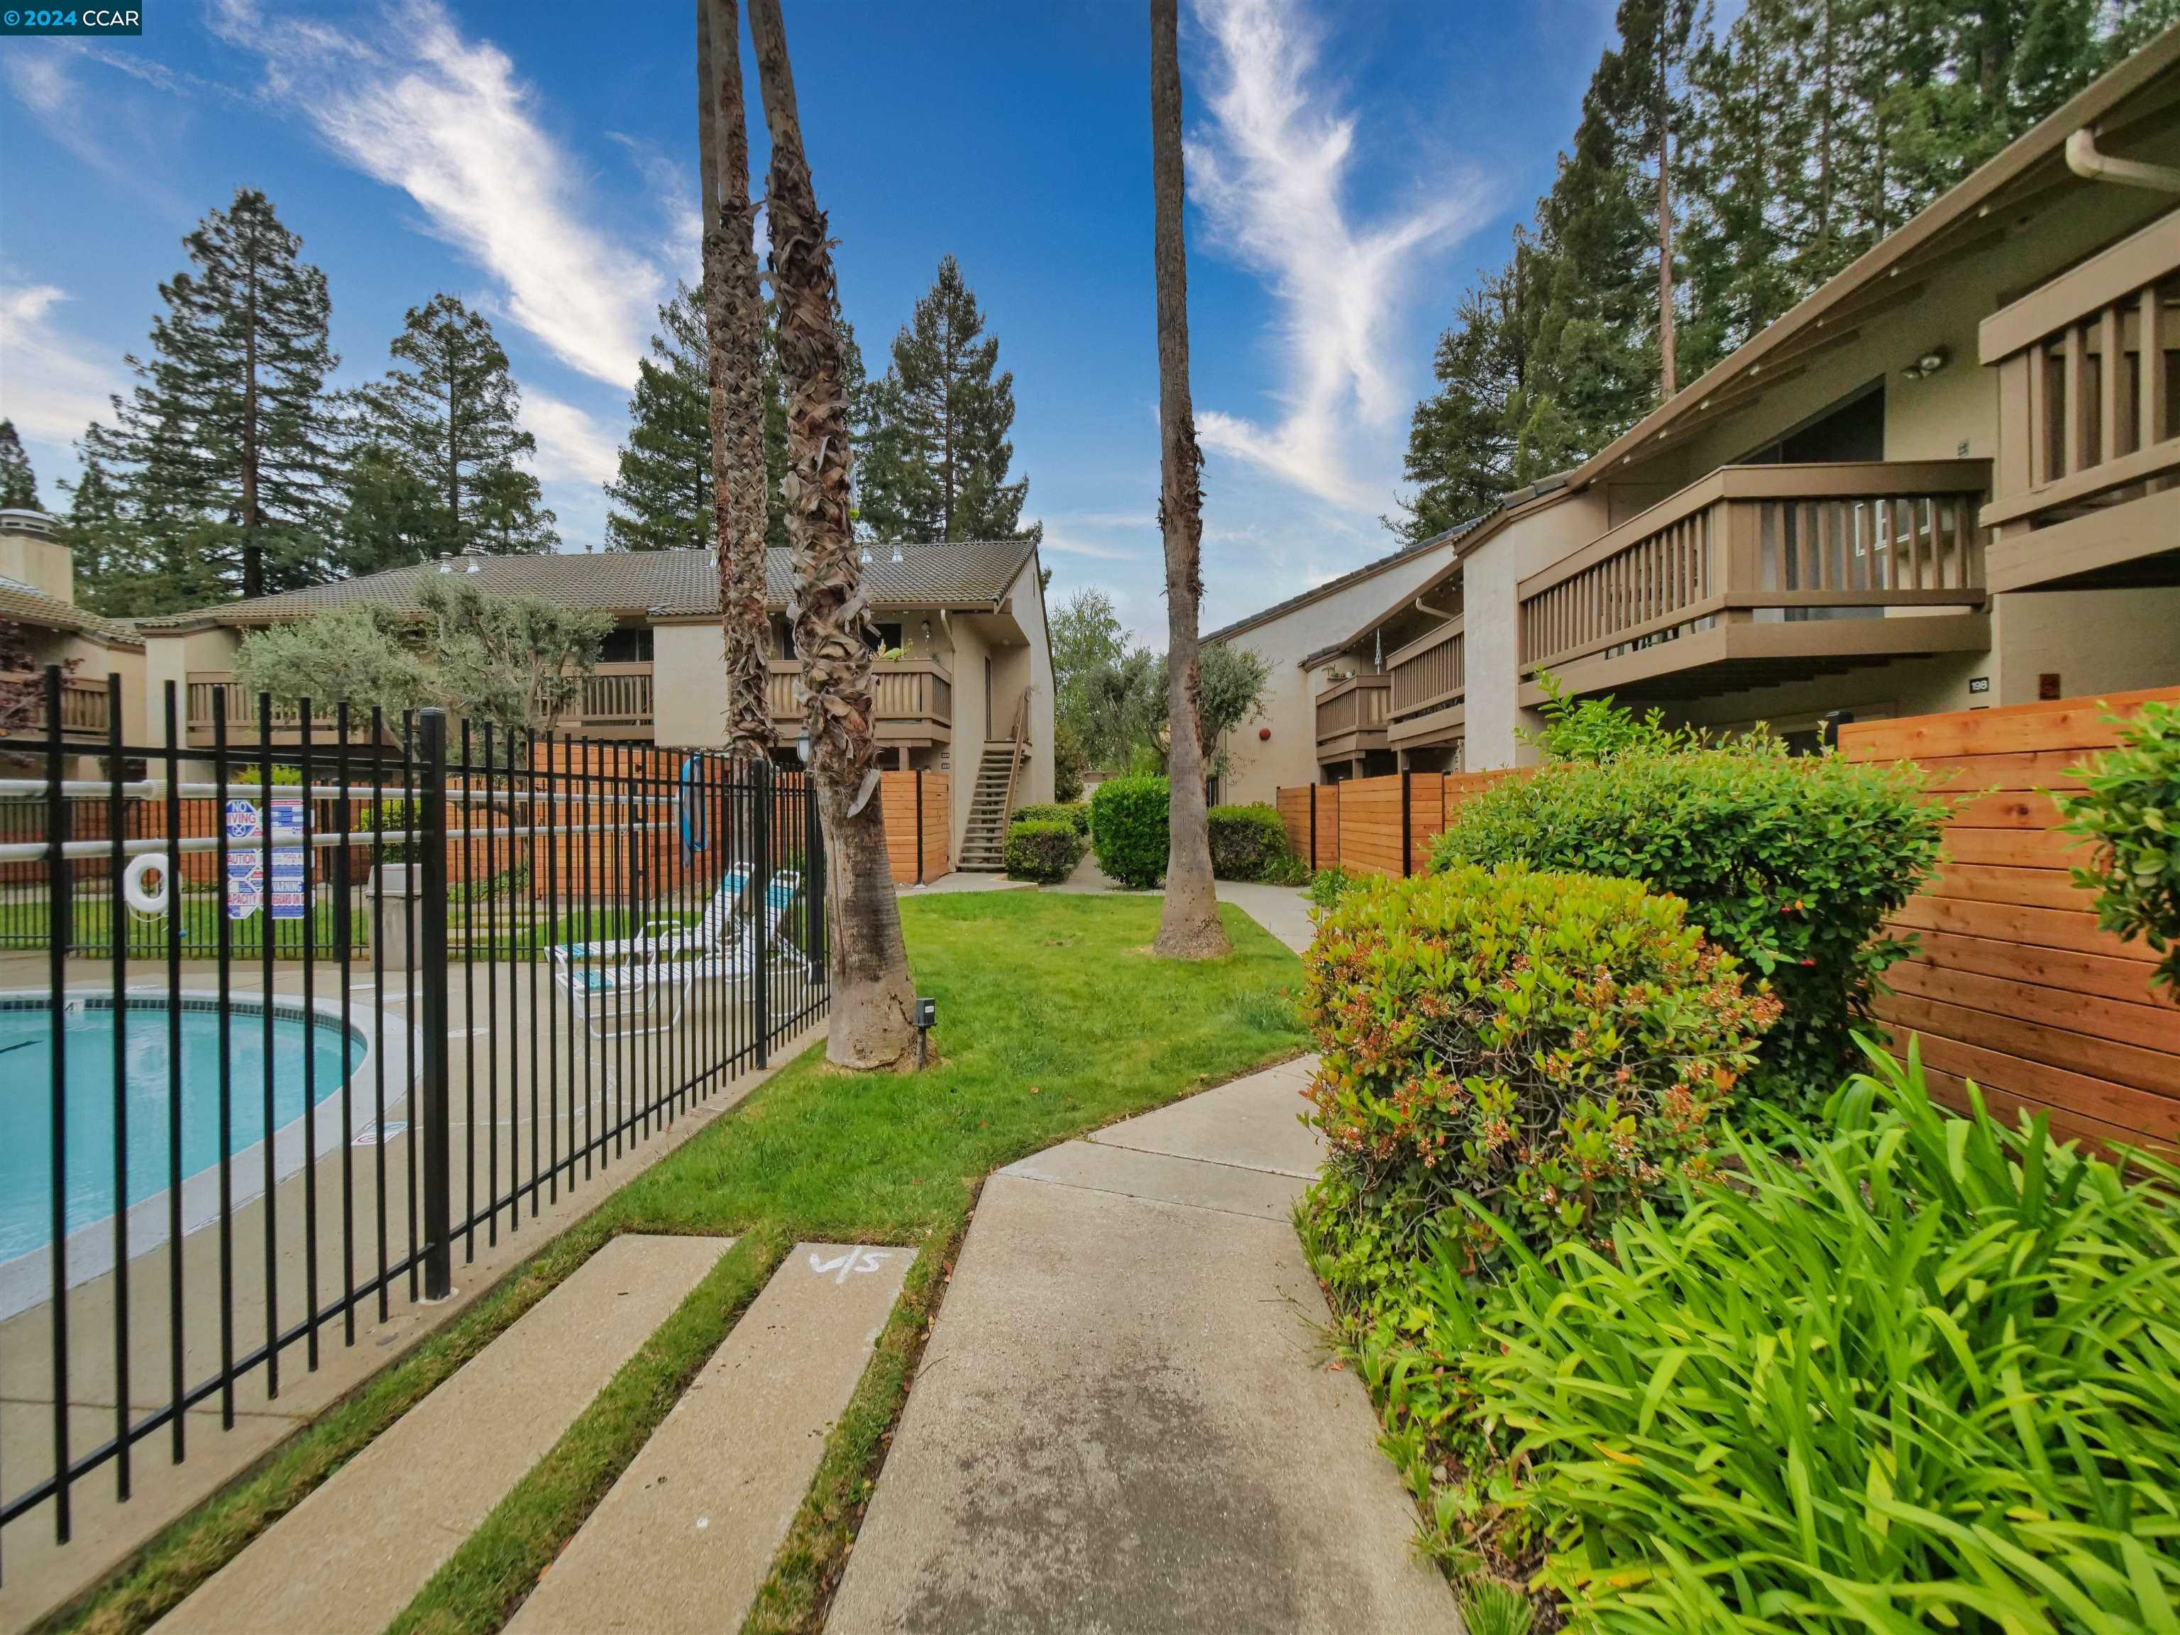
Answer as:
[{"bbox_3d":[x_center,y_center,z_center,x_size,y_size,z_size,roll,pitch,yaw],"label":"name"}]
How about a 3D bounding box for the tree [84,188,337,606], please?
[{"bbox_3d":[-35.000,-12.454,36.000,10.200,26.600,10.000,0,1,0],"label":"tree"}]

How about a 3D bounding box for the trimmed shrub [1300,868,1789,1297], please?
[{"bbox_3d":[1.540,0.792,3.420,1.450,1.170,1.350,0,1,0],"label":"trimmed shrub"}]

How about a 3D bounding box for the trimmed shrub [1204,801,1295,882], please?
[{"bbox_3d":[2.880,0.445,16.300,1.700,1.360,1.500,0,1,0],"label":"trimmed shrub"}]

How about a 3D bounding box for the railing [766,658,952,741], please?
[{"bbox_3d":[-4.250,-2.042,16.050,3.150,1.400,1.750,0,1,2],"label":"railing"}]

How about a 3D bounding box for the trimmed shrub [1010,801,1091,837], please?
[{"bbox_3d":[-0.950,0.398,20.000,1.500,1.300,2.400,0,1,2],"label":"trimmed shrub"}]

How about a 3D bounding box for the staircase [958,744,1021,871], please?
[{"bbox_3d":[-2.030,-0.311,18.700,0.950,2.730,3.500,0,1,2],"label":"staircase"}]

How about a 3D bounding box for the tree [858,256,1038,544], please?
[{"bbox_3d":[-6.700,-12.929,42.000,9.200,27.400,9.200,0,1,0],"label":"tree"}]

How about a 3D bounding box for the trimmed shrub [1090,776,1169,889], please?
[{"bbox_3d":[0.830,0.210,15.100,1.580,1.860,1.550,0,1,0],"label":"trimmed shrub"}]

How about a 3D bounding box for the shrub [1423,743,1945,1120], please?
[{"bbox_3d":[2.880,0.519,4.850,1.500,1.680,2.100,0,1,0],"label":"shrub"}]

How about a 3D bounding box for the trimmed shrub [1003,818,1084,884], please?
[{"bbox_3d":[-0.800,0.576,15.400,1.300,1.080,1.300,0,1,2],"label":"trimmed shrub"}]

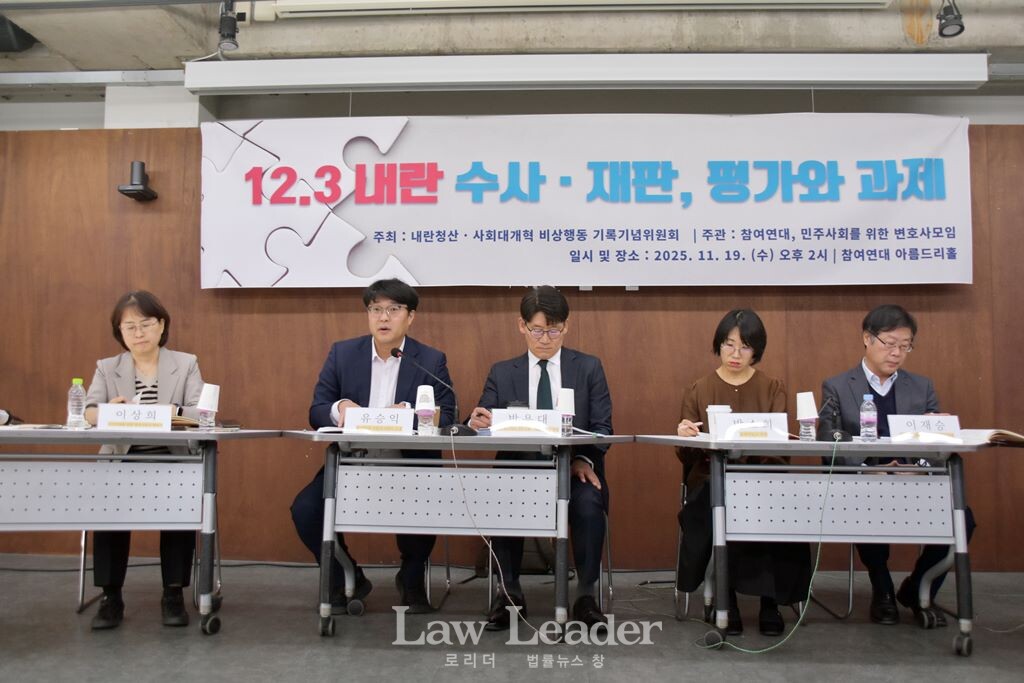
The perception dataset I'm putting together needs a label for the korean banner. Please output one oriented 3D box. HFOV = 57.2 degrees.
[{"bbox_3d":[0.361,-0.739,4.955,4.000,0.880,0.030,0,-5,3],"label":"korean banner"}]

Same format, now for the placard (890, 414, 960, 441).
[{"bbox_3d":[1.467,0.308,3.330,0.247,0.090,0.070,0,-4,3],"label":"placard"}]

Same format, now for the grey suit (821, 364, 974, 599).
[{"bbox_3d":[1.572,0.554,3.920,0.585,0.940,0.540,0,-5,4],"label":"grey suit"}]

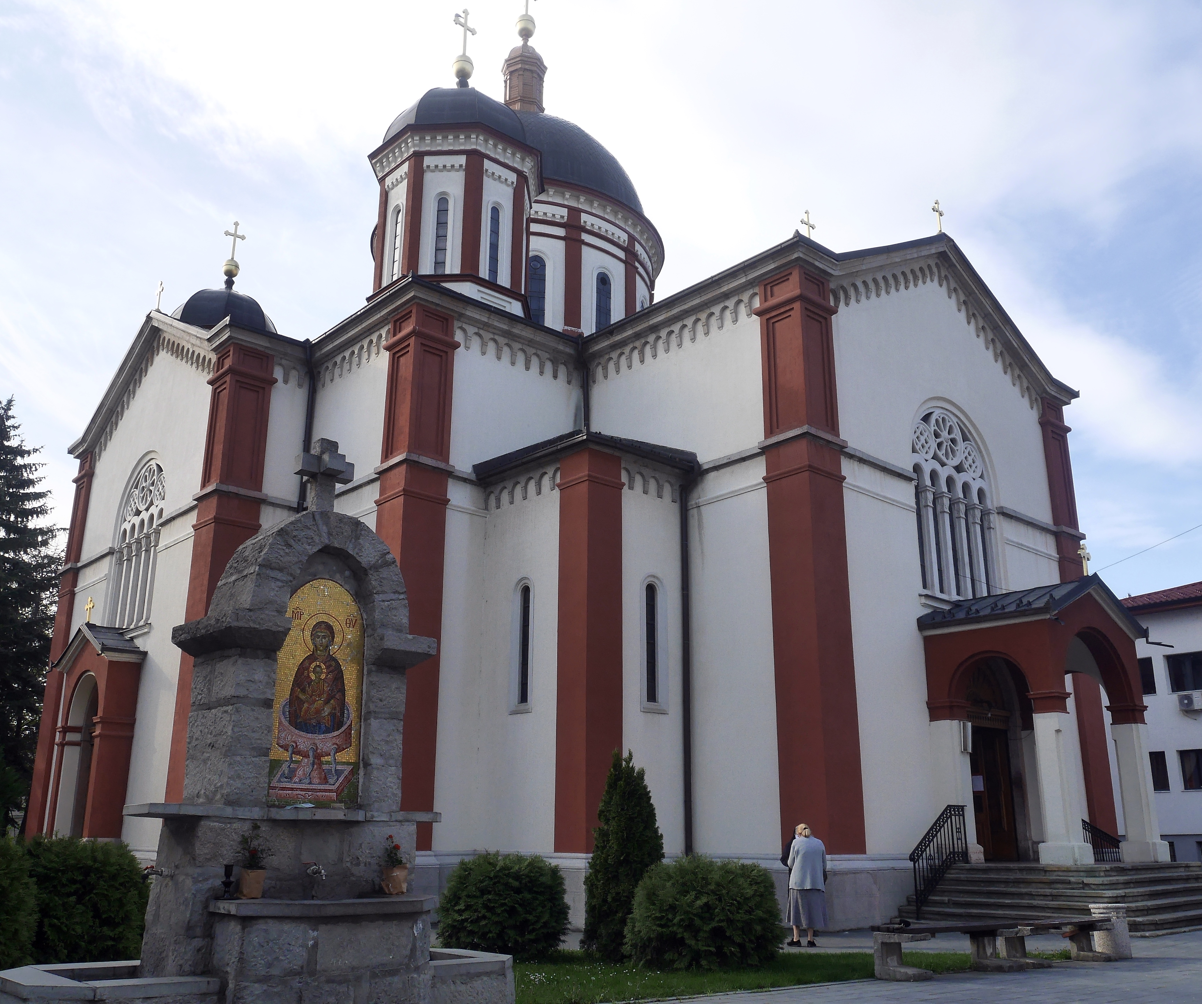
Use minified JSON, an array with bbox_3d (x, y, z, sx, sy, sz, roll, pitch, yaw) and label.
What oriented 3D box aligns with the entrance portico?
[{"bbox_3d":[8.448,4.095,20.534,4.150,5.220,2.650,15,-22,-40],"label":"entrance portico"}]

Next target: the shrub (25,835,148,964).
[{"bbox_3d":[-5.860,4.599,12.538,1.550,1.350,1.500,0,-17,0],"label":"shrub"}]

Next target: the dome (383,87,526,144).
[{"bbox_3d":[-3.422,-8.914,26.394,3.450,2.050,3.450,15,-22,-40],"label":"dome"}]

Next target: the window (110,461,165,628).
[{"bbox_3d":[-10.967,1.045,25.668,0.400,4.300,3.102,15,-22,-40],"label":"window"}]

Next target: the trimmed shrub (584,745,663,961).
[{"bbox_3d":[0.304,4.537,14.086,1.120,2.541,1.120,0,-17,1],"label":"trimmed shrub"}]

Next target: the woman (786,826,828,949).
[{"bbox_3d":[2.824,5.291,15.017,0.530,1.584,0.360,3,-17,-8],"label":"woman"}]

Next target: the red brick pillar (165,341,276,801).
[{"bbox_3d":[-7.758,1.716,22.133,1.093,10.241,1.093,15,-22,-40],"label":"red brick pillar"}]

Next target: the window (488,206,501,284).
[{"bbox_3d":[-2.407,-5.693,24.408,0.290,2.080,0.160,15,-23,-39],"label":"window"}]

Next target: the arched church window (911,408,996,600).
[{"bbox_3d":[7.373,0.098,22.757,3.300,4.200,0.400,15,-22,-40],"label":"arched church window"}]

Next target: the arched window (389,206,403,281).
[{"bbox_3d":[-4.517,-5.584,23.919,0.200,1.960,0.270,15,-22,-40],"label":"arched window"}]

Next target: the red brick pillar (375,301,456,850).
[{"bbox_3d":[-3.686,1.198,20.778,1.000,10.428,1.000,15,-23,-39],"label":"red brick pillar"}]

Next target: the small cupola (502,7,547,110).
[{"bbox_3d":[-2.649,-15.461,38.434,1.586,4.582,1.586,15,-22,-40],"label":"small cupola"}]

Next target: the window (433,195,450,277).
[{"bbox_3d":[-3.438,-5.733,23.419,0.270,1.960,0.200,-1,-17,3],"label":"window"}]

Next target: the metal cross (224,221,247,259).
[{"bbox_3d":[-12.777,-9.123,37.755,0.770,1.460,0.090,15,-23,-39],"label":"metal cross"}]

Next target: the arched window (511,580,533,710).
[{"bbox_3d":[-1.288,2.339,17.810,0.220,2.200,0.600,15,-23,-39],"label":"arched window"}]

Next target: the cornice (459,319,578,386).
[{"bbox_3d":[-1.755,-3.174,23.270,3.306,0.640,0.250,15,-23,-39],"label":"cornice"}]

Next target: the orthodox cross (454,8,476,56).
[{"bbox_3d":[-3.363,-11.645,26.813,0.670,1.354,0.090,15,-22,-40],"label":"orthodox cross"}]

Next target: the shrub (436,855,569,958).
[{"bbox_3d":[-1.257,5.173,13.945,1.700,1.236,1.700,2,-17,-5],"label":"shrub"}]

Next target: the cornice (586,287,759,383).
[{"bbox_3d":[1.316,-3.413,22.530,0.250,0.650,5.050,15,-22,-40],"label":"cornice"}]

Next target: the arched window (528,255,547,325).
[{"bbox_3d":[-1.795,-6.127,31.681,0.650,2.350,0.220,4,-17,-12],"label":"arched window"}]

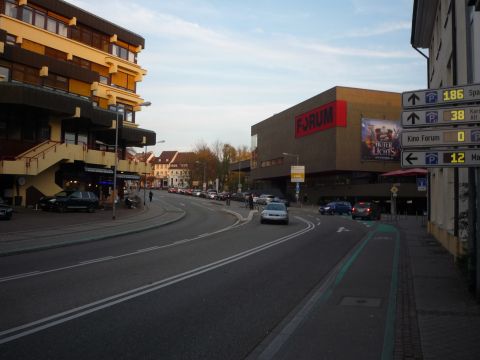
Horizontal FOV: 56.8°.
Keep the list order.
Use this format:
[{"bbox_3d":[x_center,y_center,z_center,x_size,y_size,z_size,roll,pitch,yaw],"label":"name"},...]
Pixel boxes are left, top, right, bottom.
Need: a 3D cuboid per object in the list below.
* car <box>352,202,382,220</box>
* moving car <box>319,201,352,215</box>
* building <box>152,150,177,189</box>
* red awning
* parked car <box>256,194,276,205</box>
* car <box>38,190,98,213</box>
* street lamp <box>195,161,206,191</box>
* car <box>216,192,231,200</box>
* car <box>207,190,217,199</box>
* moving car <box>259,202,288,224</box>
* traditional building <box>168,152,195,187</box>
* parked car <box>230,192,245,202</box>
[{"bbox_3d":[11.200,2.679,38.900,1.780,1.520,4.300,0,-3,25],"label":"car"},{"bbox_3d":[11.300,3.106,49.500,4.400,1.550,1.800,2,-3,-28],"label":"moving car"},{"bbox_3d":[-27.018,-3.469,162.000,7.300,13.600,9.500,0,-3,19],"label":"building"},{"bbox_3d":[11.200,-0.537,27.200,3.700,0.550,3.700,1,-3,-10],"label":"red awning"},{"bbox_3d":[3.423,2.823,62.000,1.780,1.500,4.350,2,-3,-21],"label":"parked car"},{"bbox_3d":[-14.450,1.928,37.800,1.900,1.700,4.700,-1,-3,33],"label":"car"},{"bbox_3d":[-7.951,0.061,90.000,2.400,7.900,0.400,1,-3,-13],"label":"street lamp"},{"bbox_3d":[-2.789,2.840,75.000,1.760,1.470,4.300,2,-3,-18],"label":"car"},{"bbox_3d":[-4.968,2.617,79.000,1.800,1.750,4.400,1,-3,-15],"label":"car"},{"bbox_3d":[2.500,2.222,30.200,1.750,1.420,4.400,0,-2,7],"label":"moving car"},{"bbox_3d":[-19.815,-3.255,157.000,10.000,13.000,9.500,0,-3,19],"label":"traditional building"},{"bbox_3d":[-0.316,2.745,70.000,1.770,1.470,4.300,2,-3,-20],"label":"parked car"}]

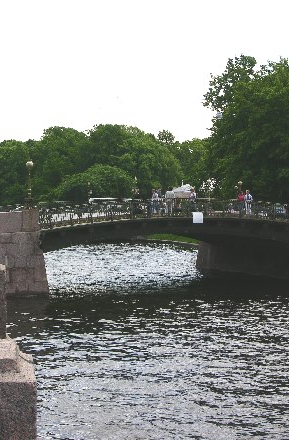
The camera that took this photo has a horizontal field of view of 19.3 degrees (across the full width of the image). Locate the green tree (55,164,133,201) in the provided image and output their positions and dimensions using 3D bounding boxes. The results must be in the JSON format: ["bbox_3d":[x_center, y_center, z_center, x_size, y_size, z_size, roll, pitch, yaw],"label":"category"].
[{"bbox_3d":[-6.193,-3.426,105.000,9.660,6.900,9.500,0,1,0],"label":"green tree"}]

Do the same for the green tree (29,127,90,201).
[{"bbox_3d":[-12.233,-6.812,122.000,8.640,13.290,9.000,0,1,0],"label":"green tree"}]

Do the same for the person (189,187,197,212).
[{"bbox_3d":[3.353,-1.348,58.000,0.380,1.740,0.500,-1,1,-45],"label":"person"}]

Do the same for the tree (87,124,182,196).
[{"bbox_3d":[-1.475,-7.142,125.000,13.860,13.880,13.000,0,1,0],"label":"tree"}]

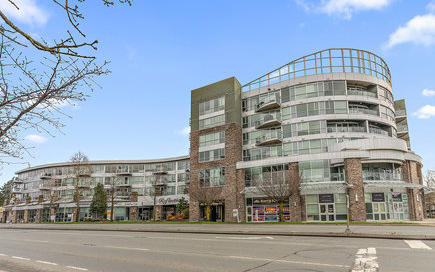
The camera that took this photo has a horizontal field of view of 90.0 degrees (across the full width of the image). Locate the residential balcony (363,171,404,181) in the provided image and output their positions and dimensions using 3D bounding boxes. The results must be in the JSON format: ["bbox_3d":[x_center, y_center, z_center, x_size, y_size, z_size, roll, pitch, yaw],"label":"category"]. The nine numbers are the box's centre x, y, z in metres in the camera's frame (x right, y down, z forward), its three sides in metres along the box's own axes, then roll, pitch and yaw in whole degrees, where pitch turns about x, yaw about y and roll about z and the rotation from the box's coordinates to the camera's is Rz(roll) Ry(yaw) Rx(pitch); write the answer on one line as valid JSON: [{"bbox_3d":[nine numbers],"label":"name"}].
[{"bbox_3d":[22.362,5.456,29.300,5.700,1.300,2.000,1,-11,-6],"label":"residential balcony"}]

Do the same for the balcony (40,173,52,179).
[{"bbox_3d":[-41.000,9.700,52.500,3.300,1.350,1.500,-4,-11,23],"label":"balcony"}]

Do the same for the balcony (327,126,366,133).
[{"bbox_3d":[18.742,-0.944,31.600,5.600,1.250,1.800,0,-11,0],"label":"balcony"}]

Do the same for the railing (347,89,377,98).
[{"bbox_3d":[21.260,-6.253,32.000,4.500,1.050,0.400,2,-11,-11],"label":"railing"}]

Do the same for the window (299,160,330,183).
[{"bbox_3d":[14.000,5.100,31.000,4.200,3.300,0.200,-3,-10,17],"label":"window"}]

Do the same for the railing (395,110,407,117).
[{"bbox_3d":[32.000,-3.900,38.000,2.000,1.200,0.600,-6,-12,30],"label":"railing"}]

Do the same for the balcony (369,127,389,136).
[{"bbox_3d":[24.204,-0.679,32.800,3.600,1.200,1.600,4,-12,-21],"label":"balcony"}]

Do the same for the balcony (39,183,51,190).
[{"bbox_3d":[-41.313,12.074,52.000,2.900,1.400,1.500,-4,-12,19],"label":"balcony"}]

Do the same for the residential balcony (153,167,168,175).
[{"bbox_3d":[-12.600,7.800,48.000,3.400,1.400,1.500,-3,-10,15],"label":"residential balcony"}]

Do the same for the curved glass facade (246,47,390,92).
[{"bbox_3d":[15.600,-9.800,33.300,23.000,4.200,5.700,0,-10,0],"label":"curved glass facade"}]

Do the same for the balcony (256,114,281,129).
[{"bbox_3d":[7.750,-2.200,33.600,4.000,1.400,1.600,-5,-11,24],"label":"balcony"}]

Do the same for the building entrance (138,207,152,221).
[{"bbox_3d":[-16.055,17.505,48.500,3.100,3.000,1.000,-2,-11,11],"label":"building entrance"}]

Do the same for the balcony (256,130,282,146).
[{"bbox_3d":[7.800,0.300,33.200,4.000,1.400,1.600,-5,-11,24],"label":"balcony"}]

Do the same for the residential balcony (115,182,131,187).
[{"bbox_3d":[-21.488,10.993,49.300,3.500,1.400,1.500,-2,-11,8],"label":"residential balcony"}]

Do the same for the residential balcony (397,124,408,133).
[{"bbox_3d":[31.216,-1.276,37.000,2.300,1.500,1.600,-3,-11,14],"label":"residential balcony"}]

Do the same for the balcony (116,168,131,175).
[{"bbox_3d":[-21.348,8.148,49.500,3.200,1.500,1.500,-2,-11,8],"label":"balcony"}]

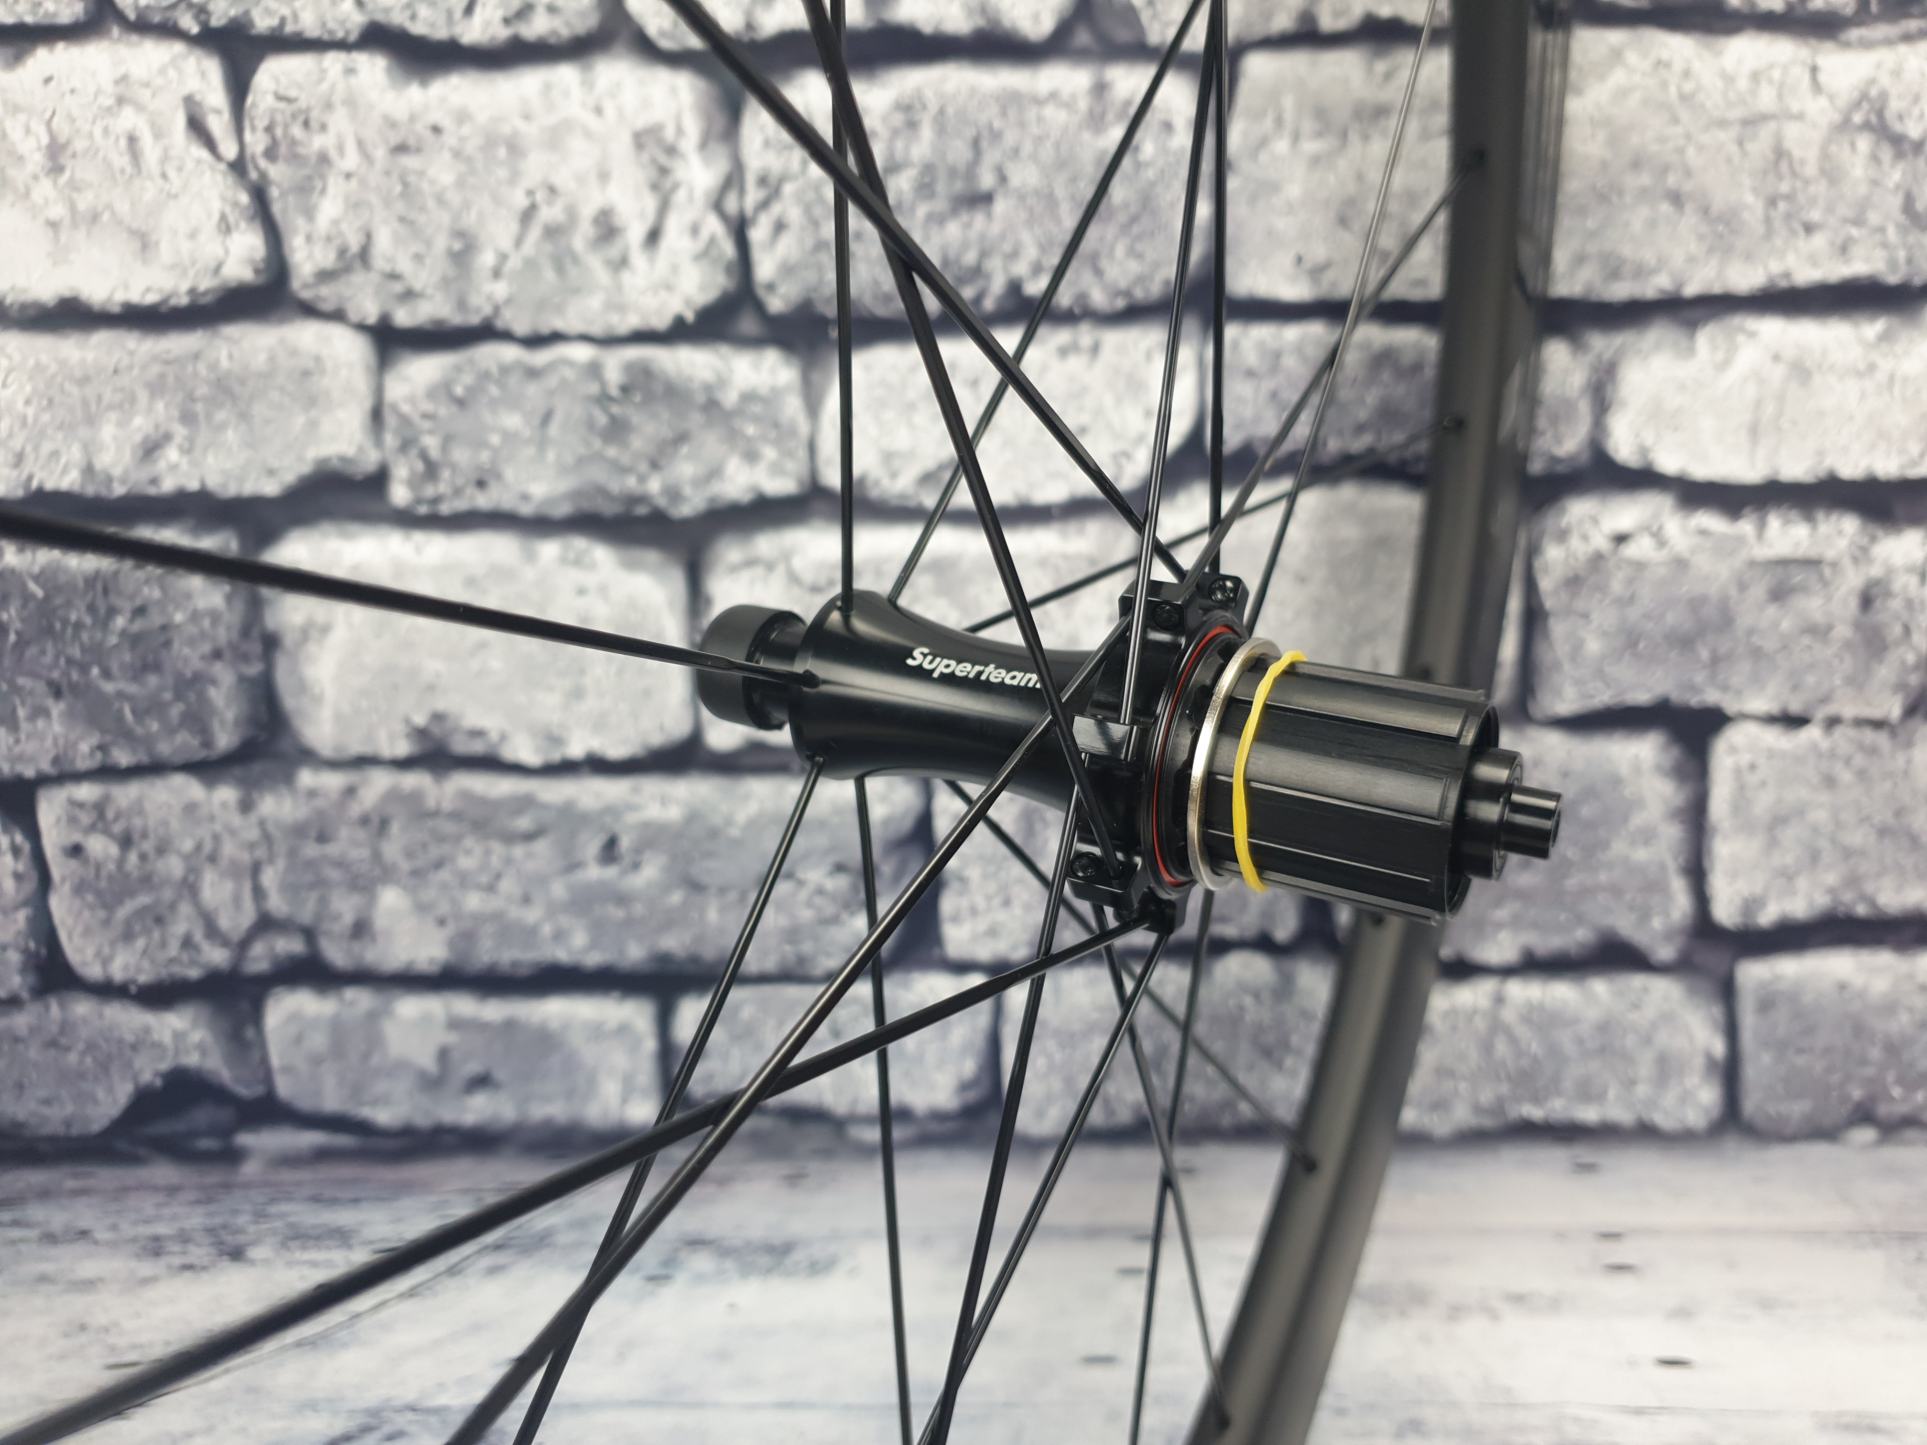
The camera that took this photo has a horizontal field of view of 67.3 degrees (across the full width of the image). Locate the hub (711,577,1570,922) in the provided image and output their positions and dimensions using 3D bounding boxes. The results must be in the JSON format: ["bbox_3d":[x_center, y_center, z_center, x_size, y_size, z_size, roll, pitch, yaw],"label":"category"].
[{"bbox_3d":[0.021,0.002,0.242,0.148,0.057,0.057,12,23,28],"label":"hub"}]

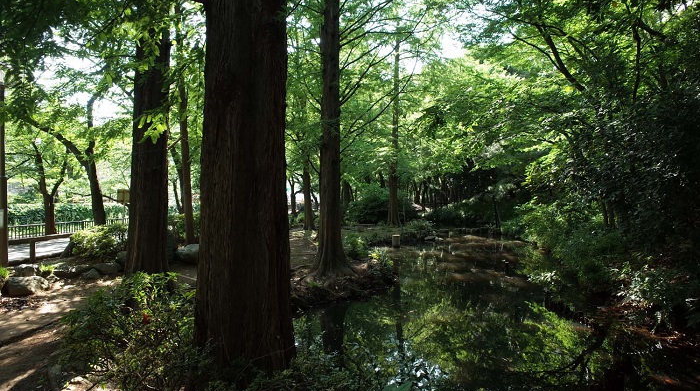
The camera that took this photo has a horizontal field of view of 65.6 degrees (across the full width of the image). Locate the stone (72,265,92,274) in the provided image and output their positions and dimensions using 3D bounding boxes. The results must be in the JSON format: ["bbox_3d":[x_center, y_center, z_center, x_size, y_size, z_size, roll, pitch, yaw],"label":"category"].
[{"bbox_3d":[-5.073,1.413,10.300,0.380,0.190,0.300,0,0,0],"label":"stone"}]

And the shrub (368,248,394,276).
[{"bbox_3d":[0.679,1.443,11.700,0.560,0.580,0.550,0,0,0],"label":"shrub"}]

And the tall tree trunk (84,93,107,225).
[{"bbox_3d":[-11.715,-1.565,25.000,1.000,6.200,0.800,0,0,-25],"label":"tall tree trunk"}]

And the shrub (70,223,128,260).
[{"bbox_3d":[-6.144,1.135,13.400,1.500,0.930,1.300,0,0,-25],"label":"shrub"}]

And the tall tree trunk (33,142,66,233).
[{"bbox_3d":[-11.343,-0.226,20.500,1.150,3.600,0.700,0,0,0],"label":"tall tree trunk"}]

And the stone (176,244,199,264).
[{"bbox_3d":[-3.676,1.347,12.400,0.560,0.420,0.500,0,0,0],"label":"stone"}]

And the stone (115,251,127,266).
[{"bbox_3d":[-5.141,1.421,12.300,0.360,0.330,0.360,0,0,-23],"label":"stone"}]

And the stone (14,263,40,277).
[{"bbox_3d":[-5.819,1.344,9.800,0.460,0.250,0.360,0,0,0],"label":"stone"}]

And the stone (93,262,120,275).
[{"bbox_3d":[-5.111,1.538,11.400,0.580,0.250,0.420,0,0,-24],"label":"stone"}]

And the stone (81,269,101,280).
[{"bbox_3d":[-5.103,1.552,10.700,0.370,0.230,0.320,0,0,-25],"label":"stone"}]

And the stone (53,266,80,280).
[{"bbox_3d":[-5.690,1.565,10.900,0.560,0.280,0.420,0,0,-28],"label":"stone"}]

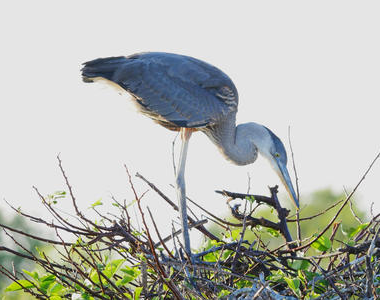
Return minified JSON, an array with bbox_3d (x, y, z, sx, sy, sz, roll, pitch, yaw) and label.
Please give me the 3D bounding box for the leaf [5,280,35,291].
[{"bbox_3d":[-0.455,0.362,11.900,0.080,0.027,0.040,0,-3,0],"label":"leaf"}]

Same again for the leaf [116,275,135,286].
[{"bbox_3d":[-0.172,0.348,11.900,0.048,0.032,0.024,0,-3,0],"label":"leaf"}]

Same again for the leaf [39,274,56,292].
[{"bbox_3d":[-0.380,0.356,11.900,0.048,0.048,0.029,0,-3,0],"label":"leaf"}]

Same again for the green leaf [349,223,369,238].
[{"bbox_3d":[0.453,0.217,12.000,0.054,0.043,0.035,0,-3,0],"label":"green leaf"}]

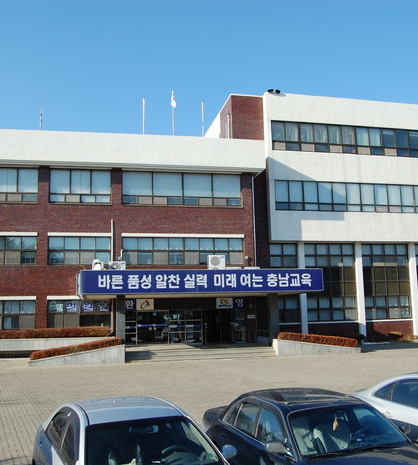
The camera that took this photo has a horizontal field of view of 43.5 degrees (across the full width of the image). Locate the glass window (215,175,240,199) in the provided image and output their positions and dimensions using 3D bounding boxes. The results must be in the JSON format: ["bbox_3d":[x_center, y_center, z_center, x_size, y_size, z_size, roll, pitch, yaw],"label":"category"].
[{"bbox_3d":[1.161,-3.017,34.204,1.853,1.566,0.100,0,-8,-11],"label":"glass window"}]

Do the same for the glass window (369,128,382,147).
[{"bbox_3d":[11.632,-6.594,36.543,1.011,1.328,0.120,0,-8,-12],"label":"glass window"}]

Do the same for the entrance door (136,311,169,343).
[{"bbox_3d":[-3.489,5.805,32.387,2.001,2.040,0.120,1,-7,-12],"label":"entrance door"}]

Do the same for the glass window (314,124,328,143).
[{"bbox_3d":[7.878,-6.939,36.904,1.050,1.399,0.100,1,-9,-12],"label":"glass window"}]

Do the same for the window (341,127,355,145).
[{"bbox_3d":[9.954,-6.883,37.363,1.050,1.418,0.100,1,-9,-12],"label":"window"}]

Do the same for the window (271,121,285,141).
[{"bbox_3d":[4.694,-6.889,35.420,0.894,1.367,0.120,1,-7,-12],"label":"window"}]

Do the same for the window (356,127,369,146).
[{"bbox_3d":[10.764,-6.732,36.772,0.962,1.409,0.120,1,-7,-12],"label":"window"}]

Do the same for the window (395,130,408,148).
[{"bbox_3d":[14.299,-6.843,38.793,1.087,1.459,0.100,1,-8,-14],"label":"window"}]

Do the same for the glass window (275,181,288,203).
[{"bbox_3d":[4.975,-2.757,35.613,1.020,1.507,0.100,1,-9,-12],"label":"glass window"}]

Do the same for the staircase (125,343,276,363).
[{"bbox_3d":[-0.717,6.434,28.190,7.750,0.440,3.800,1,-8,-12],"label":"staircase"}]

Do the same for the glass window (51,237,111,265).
[{"bbox_3d":[-7.533,1.055,30.743,3.597,1.654,0.120,1,-7,-12],"label":"glass window"}]

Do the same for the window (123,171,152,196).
[{"bbox_3d":[-4.267,-2.910,31.447,1.782,1.469,0.120,0,-8,-12],"label":"window"}]

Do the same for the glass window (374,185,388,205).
[{"bbox_3d":[11.826,-2.559,36.042,1.020,1.457,0.120,0,-8,-12],"label":"glass window"}]

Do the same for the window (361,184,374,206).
[{"bbox_3d":[10.966,-2.560,36.282,0.868,1.536,0.120,1,-7,-12],"label":"window"}]

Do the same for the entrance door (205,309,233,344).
[{"bbox_3d":[0.547,5.371,29.910,1.754,1.994,0.120,0,-8,-12],"label":"entrance door"}]

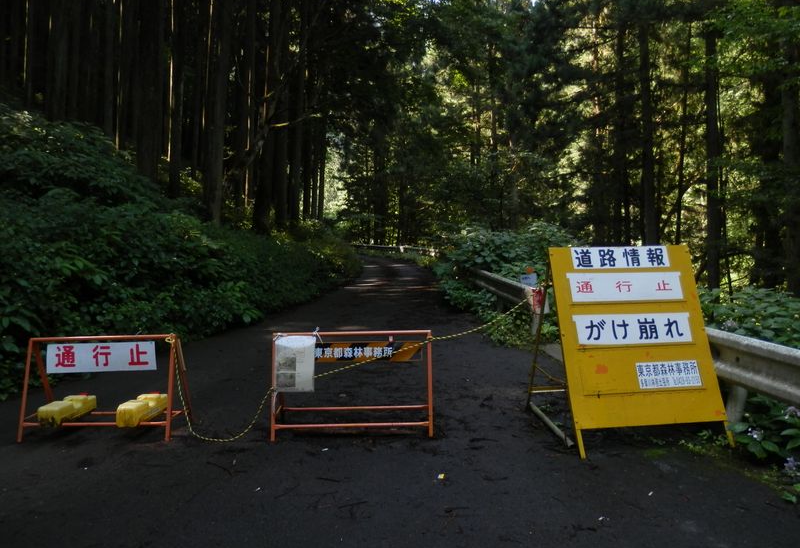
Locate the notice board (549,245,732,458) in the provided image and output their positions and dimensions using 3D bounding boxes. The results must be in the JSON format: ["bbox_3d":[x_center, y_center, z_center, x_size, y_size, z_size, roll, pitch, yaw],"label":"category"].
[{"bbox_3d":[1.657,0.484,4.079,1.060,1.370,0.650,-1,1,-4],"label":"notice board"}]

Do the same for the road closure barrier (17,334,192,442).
[{"bbox_3d":[-2.323,0.858,4.589,1.210,0.800,0.480,-1,1,3],"label":"road closure barrier"}]

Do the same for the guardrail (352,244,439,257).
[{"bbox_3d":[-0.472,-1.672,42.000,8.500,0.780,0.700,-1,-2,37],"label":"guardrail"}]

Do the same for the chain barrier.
[{"bbox_3d":[-0.344,0.687,4.350,2.800,1.080,0.300,-1,1,1],"label":"chain barrier"}]

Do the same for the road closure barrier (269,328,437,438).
[{"bbox_3d":[-0.356,0.807,4.443,1.210,0.800,0.470,-1,1,2],"label":"road closure barrier"}]

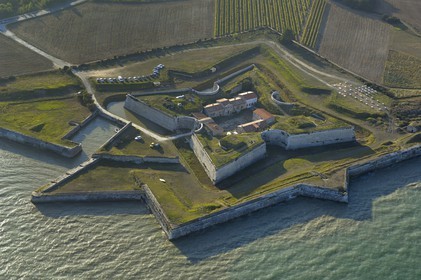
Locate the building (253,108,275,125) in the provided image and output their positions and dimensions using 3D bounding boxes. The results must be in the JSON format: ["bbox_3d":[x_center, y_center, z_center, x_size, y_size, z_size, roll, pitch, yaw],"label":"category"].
[{"bbox_3d":[34.180,-14.950,551.720,8.500,7.700,14.500,-15,35,-30],"label":"building"}]

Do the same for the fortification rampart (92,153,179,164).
[{"bbox_3d":[-43.910,10.980,498.430,49.930,4.200,2.500,3,30,-2],"label":"fortification rampart"}]

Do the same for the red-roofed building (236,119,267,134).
[{"bbox_3d":[26.750,-6.700,536.560,20.000,7.400,9.000,-15,35,-30],"label":"red-roofed building"}]

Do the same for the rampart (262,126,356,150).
[{"bbox_3d":[62.670,-2.550,535.540,59.580,9.500,11.000,-6,31,-17],"label":"rampart"}]

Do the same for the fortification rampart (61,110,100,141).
[{"bbox_3d":[-83.120,-8.900,536.330,2.100,3.300,43.830,15,31,19],"label":"fortification rampart"}]

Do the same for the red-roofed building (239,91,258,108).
[{"bbox_3d":[25.600,-27.690,573.130,11.800,7.700,9.500,-15,35,-30],"label":"red-roofed building"}]

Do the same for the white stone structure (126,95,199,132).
[{"bbox_3d":[-32.750,-17.210,549.810,56.150,9.500,10.000,26,36,34],"label":"white stone structure"}]

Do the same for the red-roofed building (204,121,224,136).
[{"bbox_3d":[2.800,-5.780,532.540,6.700,6.900,12.000,-15,35,-30],"label":"red-roofed building"}]

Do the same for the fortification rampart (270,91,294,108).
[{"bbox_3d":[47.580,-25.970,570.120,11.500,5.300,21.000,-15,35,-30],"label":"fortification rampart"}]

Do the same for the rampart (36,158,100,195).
[{"bbox_3d":[-81.910,22.410,478.040,3.500,4.500,49.640,22,34,29],"label":"rampart"}]

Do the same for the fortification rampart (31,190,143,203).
[{"bbox_3d":[-68.390,31.550,464.680,58.720,5.400,3.000,-1,30,-8],"label":"fortification rampart"}]

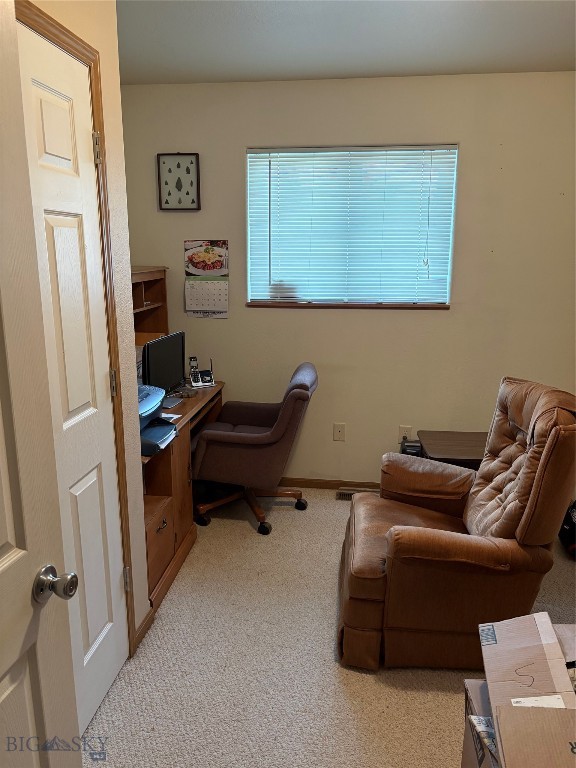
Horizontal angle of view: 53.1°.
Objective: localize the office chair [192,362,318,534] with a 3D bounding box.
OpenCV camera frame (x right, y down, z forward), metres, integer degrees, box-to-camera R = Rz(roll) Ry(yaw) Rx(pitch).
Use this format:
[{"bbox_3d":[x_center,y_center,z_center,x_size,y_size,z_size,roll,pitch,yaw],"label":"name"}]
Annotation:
[{"bbox_3d":[-0.192,0.314,3.321,0.740,0.910,0.630,2,13,7],"label":"office chair"}]

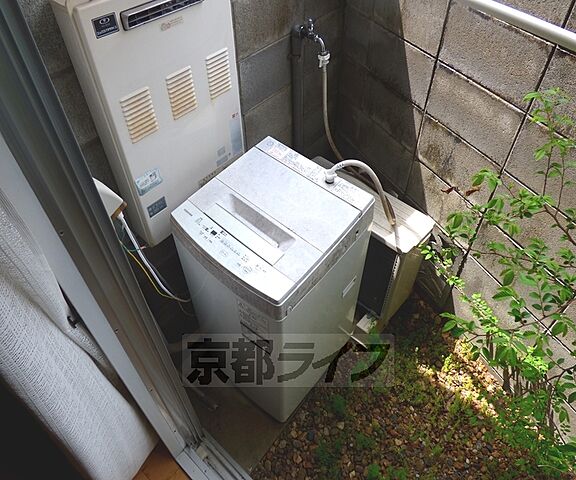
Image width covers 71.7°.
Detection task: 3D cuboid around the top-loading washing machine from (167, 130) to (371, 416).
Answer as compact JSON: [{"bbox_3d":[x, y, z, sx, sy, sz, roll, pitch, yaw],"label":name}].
[{"bbox_3d":[-0.054,0.204,1.590,0.490,0.940,0.510,33,55,27],"label":"top-loading washing machine"}]

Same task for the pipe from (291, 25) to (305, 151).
[{"bbox_3d":[0.041,-0.464,1.964,0.055,1.100,0.055,0,46,0],"label":"pipe"}]

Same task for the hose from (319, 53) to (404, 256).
[{"bbox_3d":[0.250,-0.362,1.588,0.310,0.480,0.700,-5,46,-5],"label":"hose"}]

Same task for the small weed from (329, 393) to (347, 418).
[{"bbox_3d":[0.209,0.700,1.685,0.075,0.080,0.075,0,46,0],"label":"small weed"}]

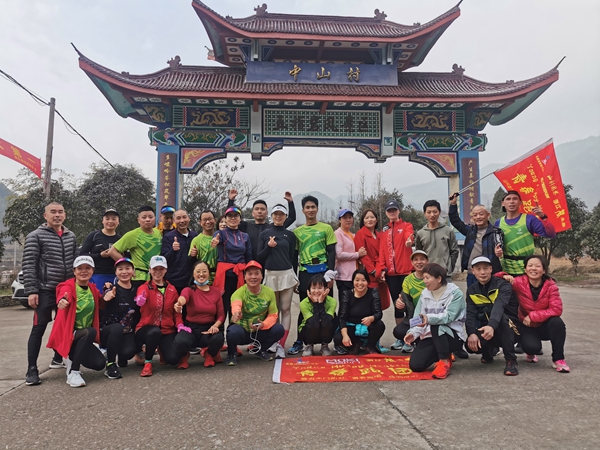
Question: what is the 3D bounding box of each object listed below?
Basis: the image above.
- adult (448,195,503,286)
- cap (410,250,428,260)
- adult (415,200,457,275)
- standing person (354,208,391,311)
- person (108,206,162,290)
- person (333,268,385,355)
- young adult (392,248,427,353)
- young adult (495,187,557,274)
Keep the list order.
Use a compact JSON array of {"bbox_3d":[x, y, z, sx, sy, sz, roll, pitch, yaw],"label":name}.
[{"bbox_3d":[1.913,0.509,5.100,0.580,1.700,0.400,-2,-6,21],"label":"adult"},{"bbox_3d":[1.266,0.330,4.960,0.180,0.120,0.260,-2,-6,18],"label":"cap"},{"bbox_3d":[1.569,0.571,5.380,0.520,1.700,0.320,0,-3,3],"label":"adult"},{"bbox_3d":[0.829,0.617,5.350,0.440,1.600,0.340,1,-3,-21],"label":"standing person"},{"bbox_3d":[-1.764,0.614,5.050,0.540,1.640,0.380,2,-6,-22],"label":"person"},{"bbox_3d":[0.664,0.950,5.220,0.580,0.920,0.620,0,-3,0],"label":"person"},{"bbox_3d":[1.274,0.859,5.300,0.540,1.141,0.700,-1,-3,18],"label":"young adult"},{"bbox_3d":[2.541,0.521,5.250,0.680,1.815,0.480,-1,-3,26],"label":"young adult"}]

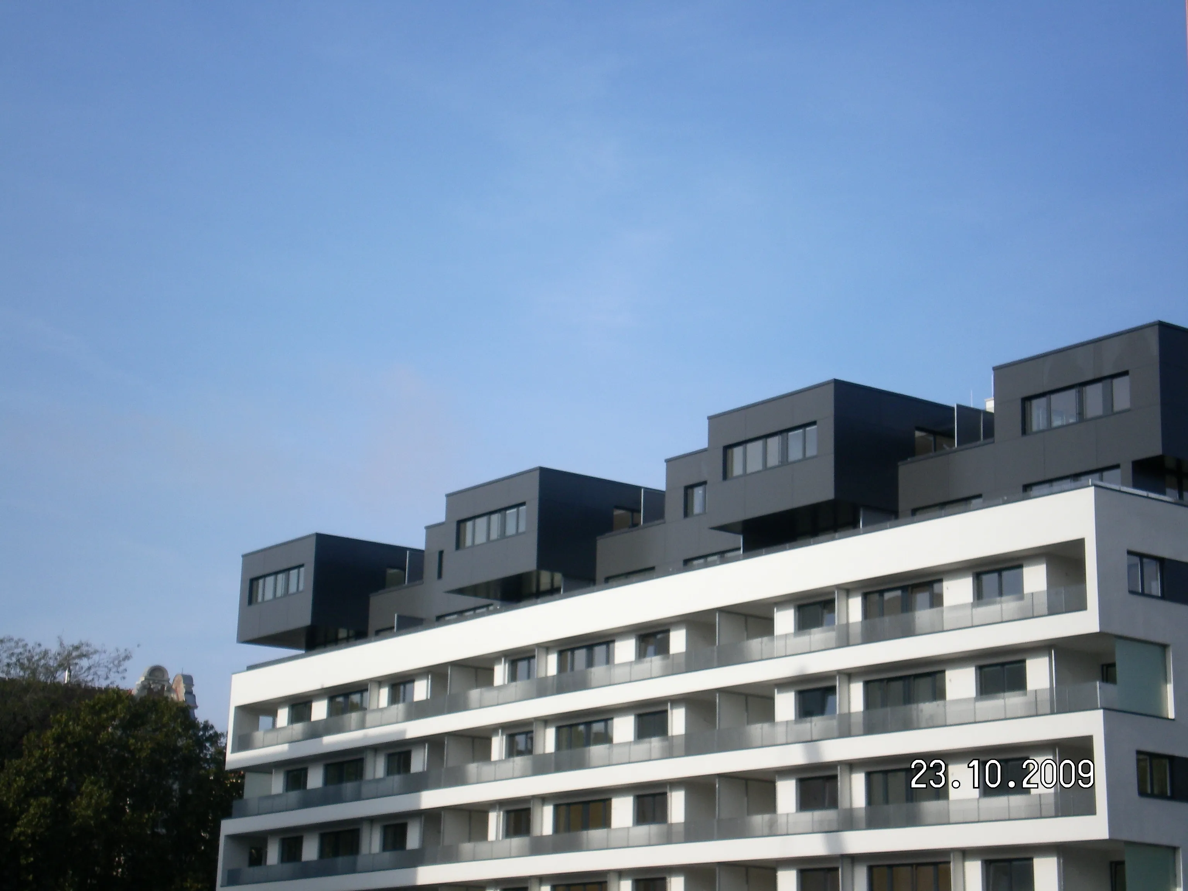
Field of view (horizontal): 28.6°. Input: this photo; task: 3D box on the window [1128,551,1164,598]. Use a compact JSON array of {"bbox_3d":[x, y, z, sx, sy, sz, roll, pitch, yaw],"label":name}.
[{"bbox_3d":[16.398,3.890,69.267,1.633,1.237,0.150,12,-18,-36],"label":"window"}]

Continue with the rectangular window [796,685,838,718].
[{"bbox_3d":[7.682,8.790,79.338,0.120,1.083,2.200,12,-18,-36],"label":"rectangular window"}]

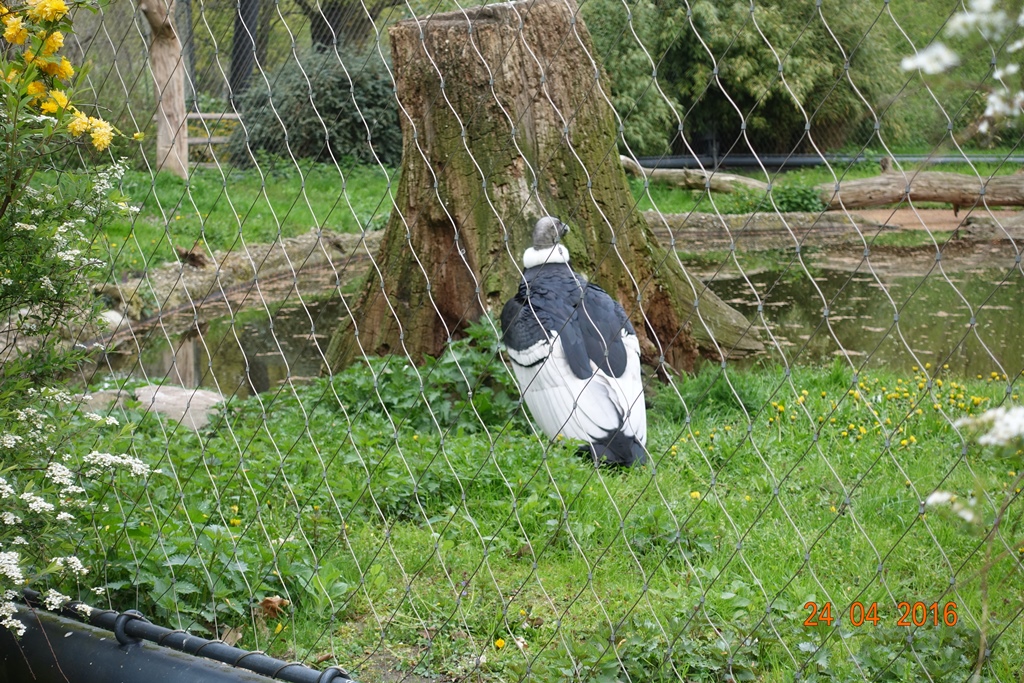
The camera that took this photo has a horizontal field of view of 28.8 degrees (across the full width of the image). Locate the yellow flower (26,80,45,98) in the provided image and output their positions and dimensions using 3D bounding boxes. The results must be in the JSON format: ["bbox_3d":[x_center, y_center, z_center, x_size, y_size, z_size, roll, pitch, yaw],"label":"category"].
[{"bbox_3d":[-0.721,-0.382,3.020,0.031,0.030,0.027,-3,6,-18],"label":"yellow flower"}]

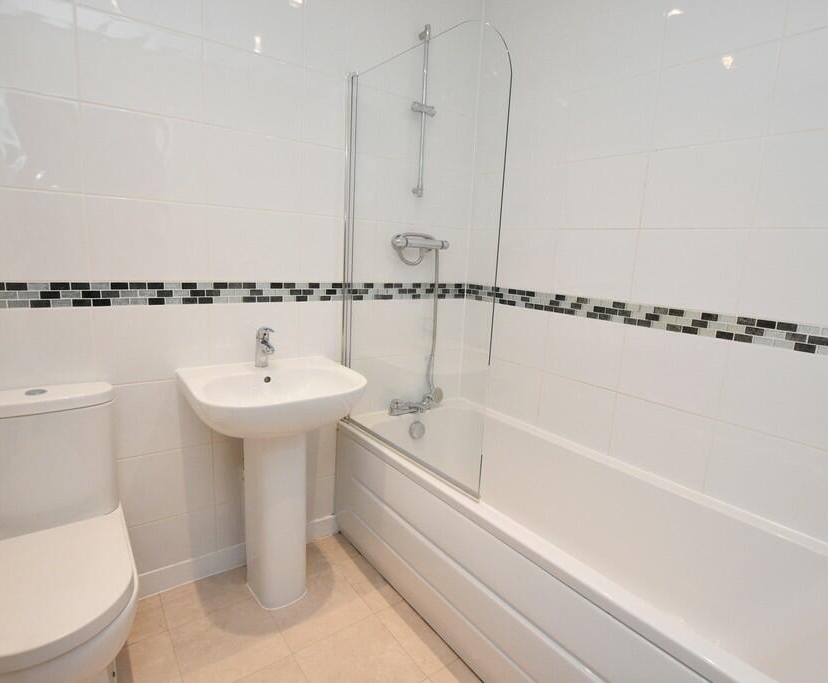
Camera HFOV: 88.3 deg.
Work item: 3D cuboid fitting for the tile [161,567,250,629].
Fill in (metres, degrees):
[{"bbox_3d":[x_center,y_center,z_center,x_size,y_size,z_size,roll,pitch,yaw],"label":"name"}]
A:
[{"bbox_3d":[-0.763,0.946,1.599,0.303,0.010,0.200,-5,14,-36],"label":"tile"}]

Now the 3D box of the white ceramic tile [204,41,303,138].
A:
[{"bbox_3d":[-0.551,-0.857,1.484,0.325,0.255,0.010,-4,11,-33],"label":"white ceramic tile"}]

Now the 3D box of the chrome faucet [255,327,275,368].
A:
[{"bbox_3d":[-0.541,0.028,1.548,0.050,0.148,0.122,-5,14,-36],"label":"chrome faucet"}]

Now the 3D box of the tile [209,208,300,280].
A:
[{"bbox_3d":[-0.577,-0.348,1.564,0.325,0.255,0.010,-4,11,-33],"label":"tile"}]

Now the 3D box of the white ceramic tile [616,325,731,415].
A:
[{"bbox_3d":[0.874,0.097,1.476,0.010,0.250,0.330,-5,14,-36],"label":"white ceramic tile"}]

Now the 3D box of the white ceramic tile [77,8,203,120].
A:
[{"bbox_3d":[-0.814,-0.812,1.278,0.330,0.250,0.010,-5,13,-36],"label":"white ceramic tile"}]

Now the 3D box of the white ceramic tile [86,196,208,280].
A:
[{"bbox_3d":[-0.851,-0.325,1.387,0.325,0.255,0.010,-4,11,-33],"label":"white ceramic tile"}]

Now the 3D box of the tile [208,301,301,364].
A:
[{"bbox_3d":[-0.594,-0.018,1.617,0.325,0.255,0.010,-4,11,-33],"label":"tile"}]

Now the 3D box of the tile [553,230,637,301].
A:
[{"bbox_3d":[0.680,-0.288,1.640,0.010,0.250,0.330,-5,13,-36],"label":"tile"}]

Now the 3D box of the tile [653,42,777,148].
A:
[{"bbox_3d":[0.900,-0.726,1.292,0.010,0.250,0.330,-5,13,-36],"label":"tile"}]

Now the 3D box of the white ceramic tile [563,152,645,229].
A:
[{"bbox_3d":[0.690,-0.548,1.597,0.010,0.250,0.330,-5,14,-36],"label":"white ceramic tile"}]

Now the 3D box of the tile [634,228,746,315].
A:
[{"bbox_3d":[0.874,-0.230,1.384,0.010,0.250,0.330,-5,13,-36],"label":"tile"}]

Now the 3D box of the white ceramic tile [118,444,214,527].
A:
[{"bbox_3d":[-0.873,0.503,1.498,0.330,0.250,0.010,-5,14,-36],"label":"white ceramic tile"}]

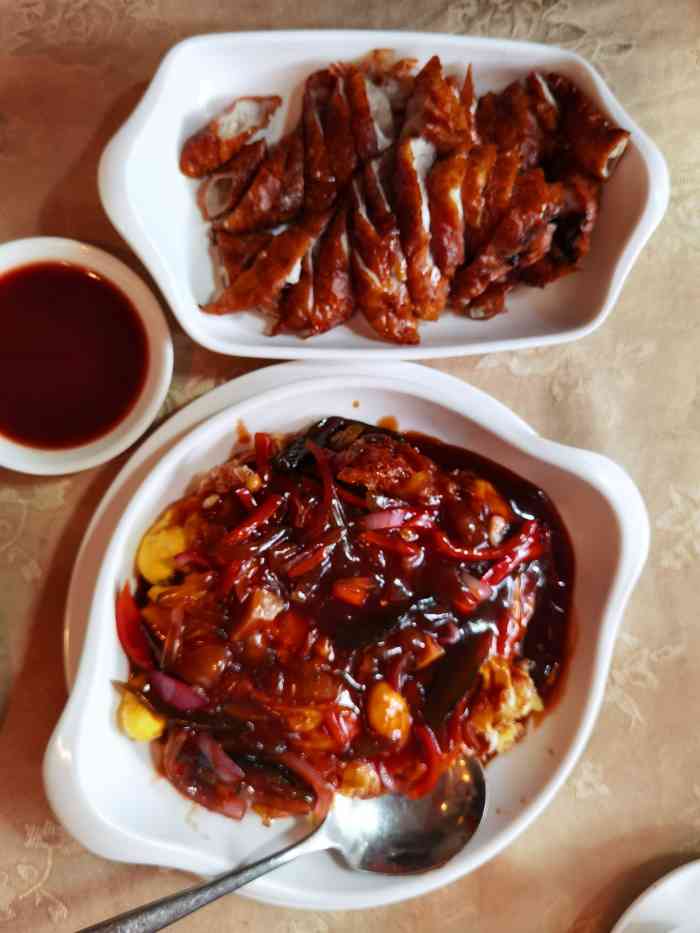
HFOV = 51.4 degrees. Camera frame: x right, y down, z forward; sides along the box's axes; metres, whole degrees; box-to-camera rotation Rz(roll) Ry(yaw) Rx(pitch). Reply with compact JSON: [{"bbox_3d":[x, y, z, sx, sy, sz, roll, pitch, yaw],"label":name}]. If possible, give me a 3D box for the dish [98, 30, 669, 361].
[{"bbox_3d":[0.019,-0.114,0.328,0.246,0.045,0.137,-4,90,-10],"label":"dish"}]

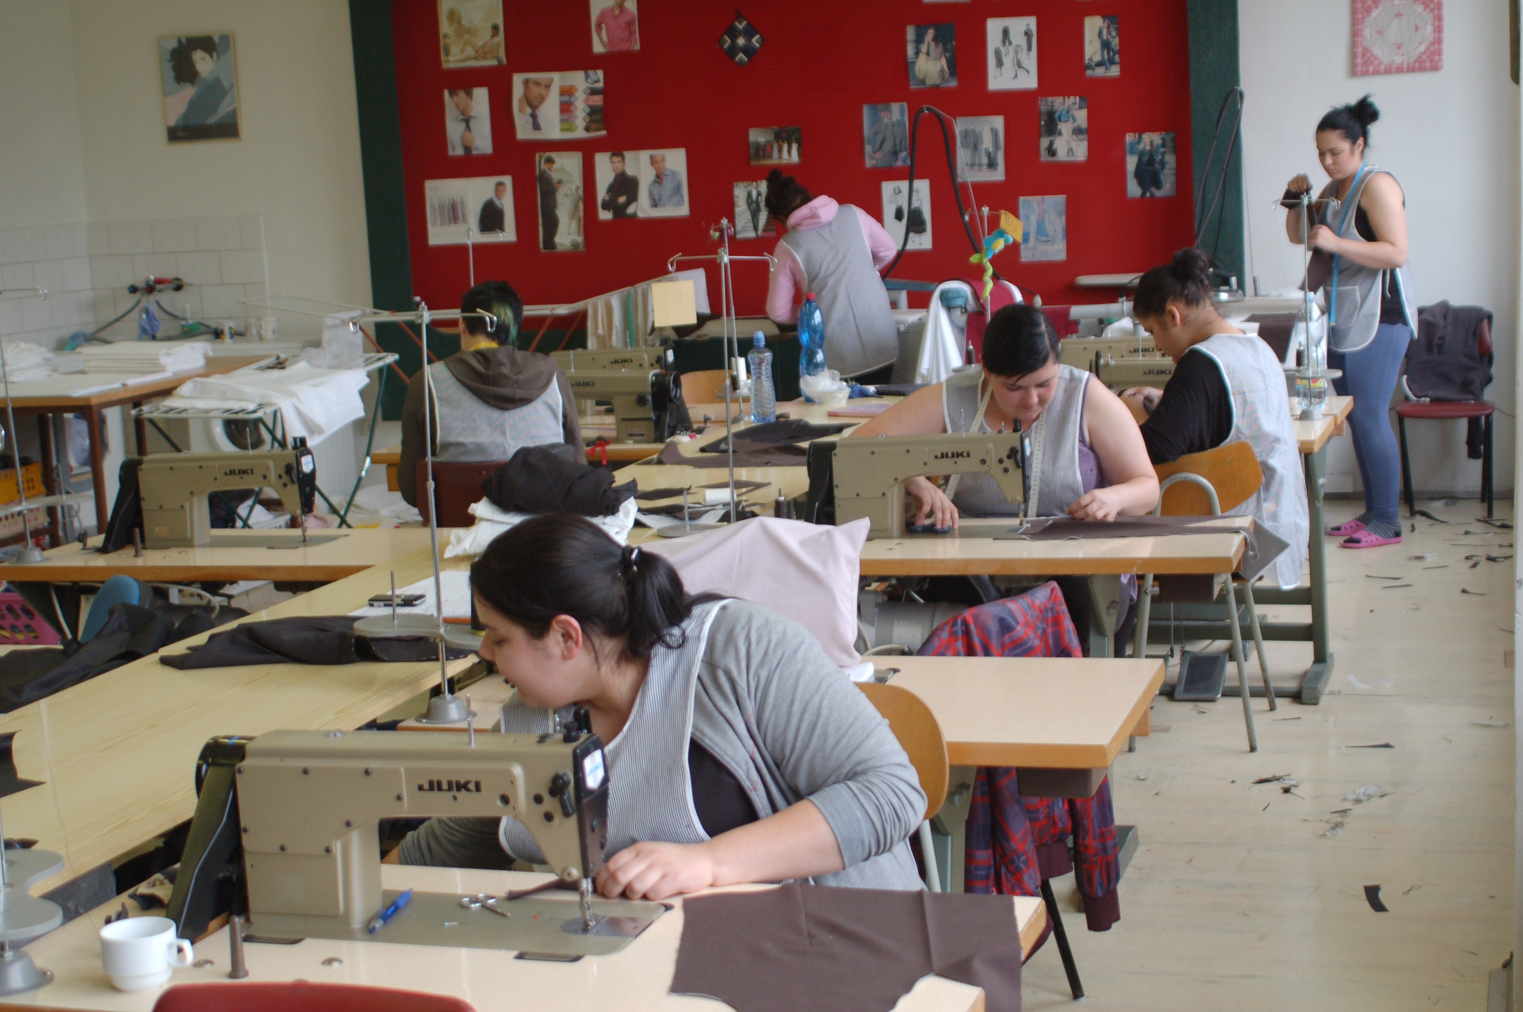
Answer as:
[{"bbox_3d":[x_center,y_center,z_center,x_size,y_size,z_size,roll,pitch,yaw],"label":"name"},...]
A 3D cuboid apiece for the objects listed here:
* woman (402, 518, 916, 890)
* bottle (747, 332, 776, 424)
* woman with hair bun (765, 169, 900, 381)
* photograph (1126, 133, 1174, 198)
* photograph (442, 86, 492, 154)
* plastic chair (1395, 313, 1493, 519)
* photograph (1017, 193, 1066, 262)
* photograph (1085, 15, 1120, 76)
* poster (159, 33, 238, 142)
[{"bbox_3d":[-0.096,0.581,3.307,0.660,1.180,0.660,5,11,44],"label":"woman"},{"bbox_3d":[0.001,-0.424,8.272,0.086,0.289,0.086,-3,8,0],"label":"bottle"},{"bbox_3d":[0.313,-0.603,10.002,0.530,1.520,0.500,-1,9,9],"label":"woman with hair bun"},{"bbox_3d":[1.656,-1.446,10.762,0.205,0.268,0.010,0,8,17],"label":"photograph"},{"bbox_3d":[-1.340,-1.761,11.611,0.214,0.298,0.010,-1,8,17],"label":"photograph"},{"bbox_3d":[2.738,-0.376,10.139,0.430,0.790,0.490,-1,9,11],"label":"plastic chair"},{"bbox_3d":[1.216,-1.195,10.933,0.200,0.277,0.010,0,9,17],"label":"photograph"},{"bbox_3d":[1.420,-1.913,10.553,0.140,0.248,0.010,0,9,16],"label":"photograph"},{"bbox_3d":[-2.557,-1.897,11.527,0.382,0.482,0.020,0,9,17],"label":"poster"}]

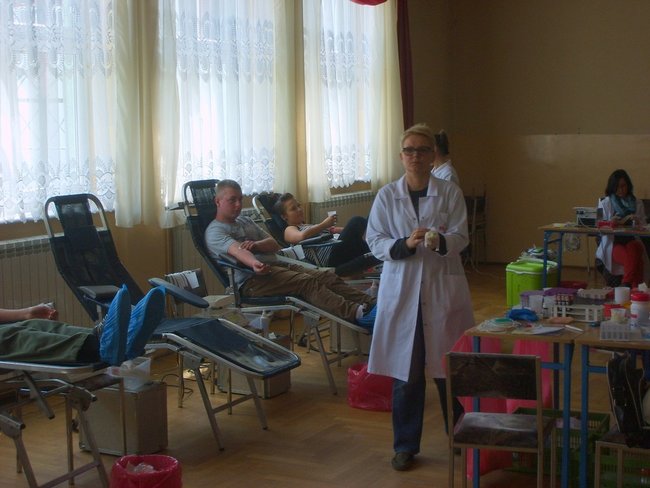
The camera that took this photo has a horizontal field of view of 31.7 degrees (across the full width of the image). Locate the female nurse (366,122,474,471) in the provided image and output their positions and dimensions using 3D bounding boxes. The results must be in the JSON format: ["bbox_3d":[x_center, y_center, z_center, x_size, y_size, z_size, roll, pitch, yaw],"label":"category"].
[{"bbox_3d":[0.470,0.255,5.811,0.550,1.700,0.420,0,6,3],"label":"female nurse"}]

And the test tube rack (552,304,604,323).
[{"bbox_3d":[1.236,0.333,5.560,0.240,0.068,0.085,3,7,29],"label":"test tube rack"}]

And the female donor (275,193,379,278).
[{"bbox_3d":[0.187,-0.058,8.968,1.350,0.660,0.540,3,7,29],"label":"female donor"}]

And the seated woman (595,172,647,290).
[{"bbox_3d":[2.859,-0.090,10.990,0.560,1.230,0.780,0,6,7],"label":"seated woman"}]

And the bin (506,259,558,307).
[{"bbox_3d":[1.923,0.364,10.590,0.370,0.420,0.450,3,7,29],"label":"bin"}]

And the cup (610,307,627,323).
[{"bbox_3d":[1.394,0.341,5.431,0.073,0.078,0.073,0,6,0],"label":"cup"}]

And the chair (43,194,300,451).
[{"bbox_3d":[-0.845,0.388,6.442,1.480,1.310,0.720,3,7,29],"label":"chair"}]

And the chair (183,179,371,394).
[{"bbox_3d":[-0.198,0.252,7.637,1.470,1.320,0.700,3,7,29],"label":"chair"}]

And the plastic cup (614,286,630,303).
[{"bbox_3d":[1.562,0.271,6.008,0.077,0.088,0.077,0,6,0],"label":"plastic cup"}]

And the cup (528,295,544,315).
[{"bbox_3d":[1.053,0.308,5.695,0.072,0.090,0.072,3,7,29],"label":"cup"}]

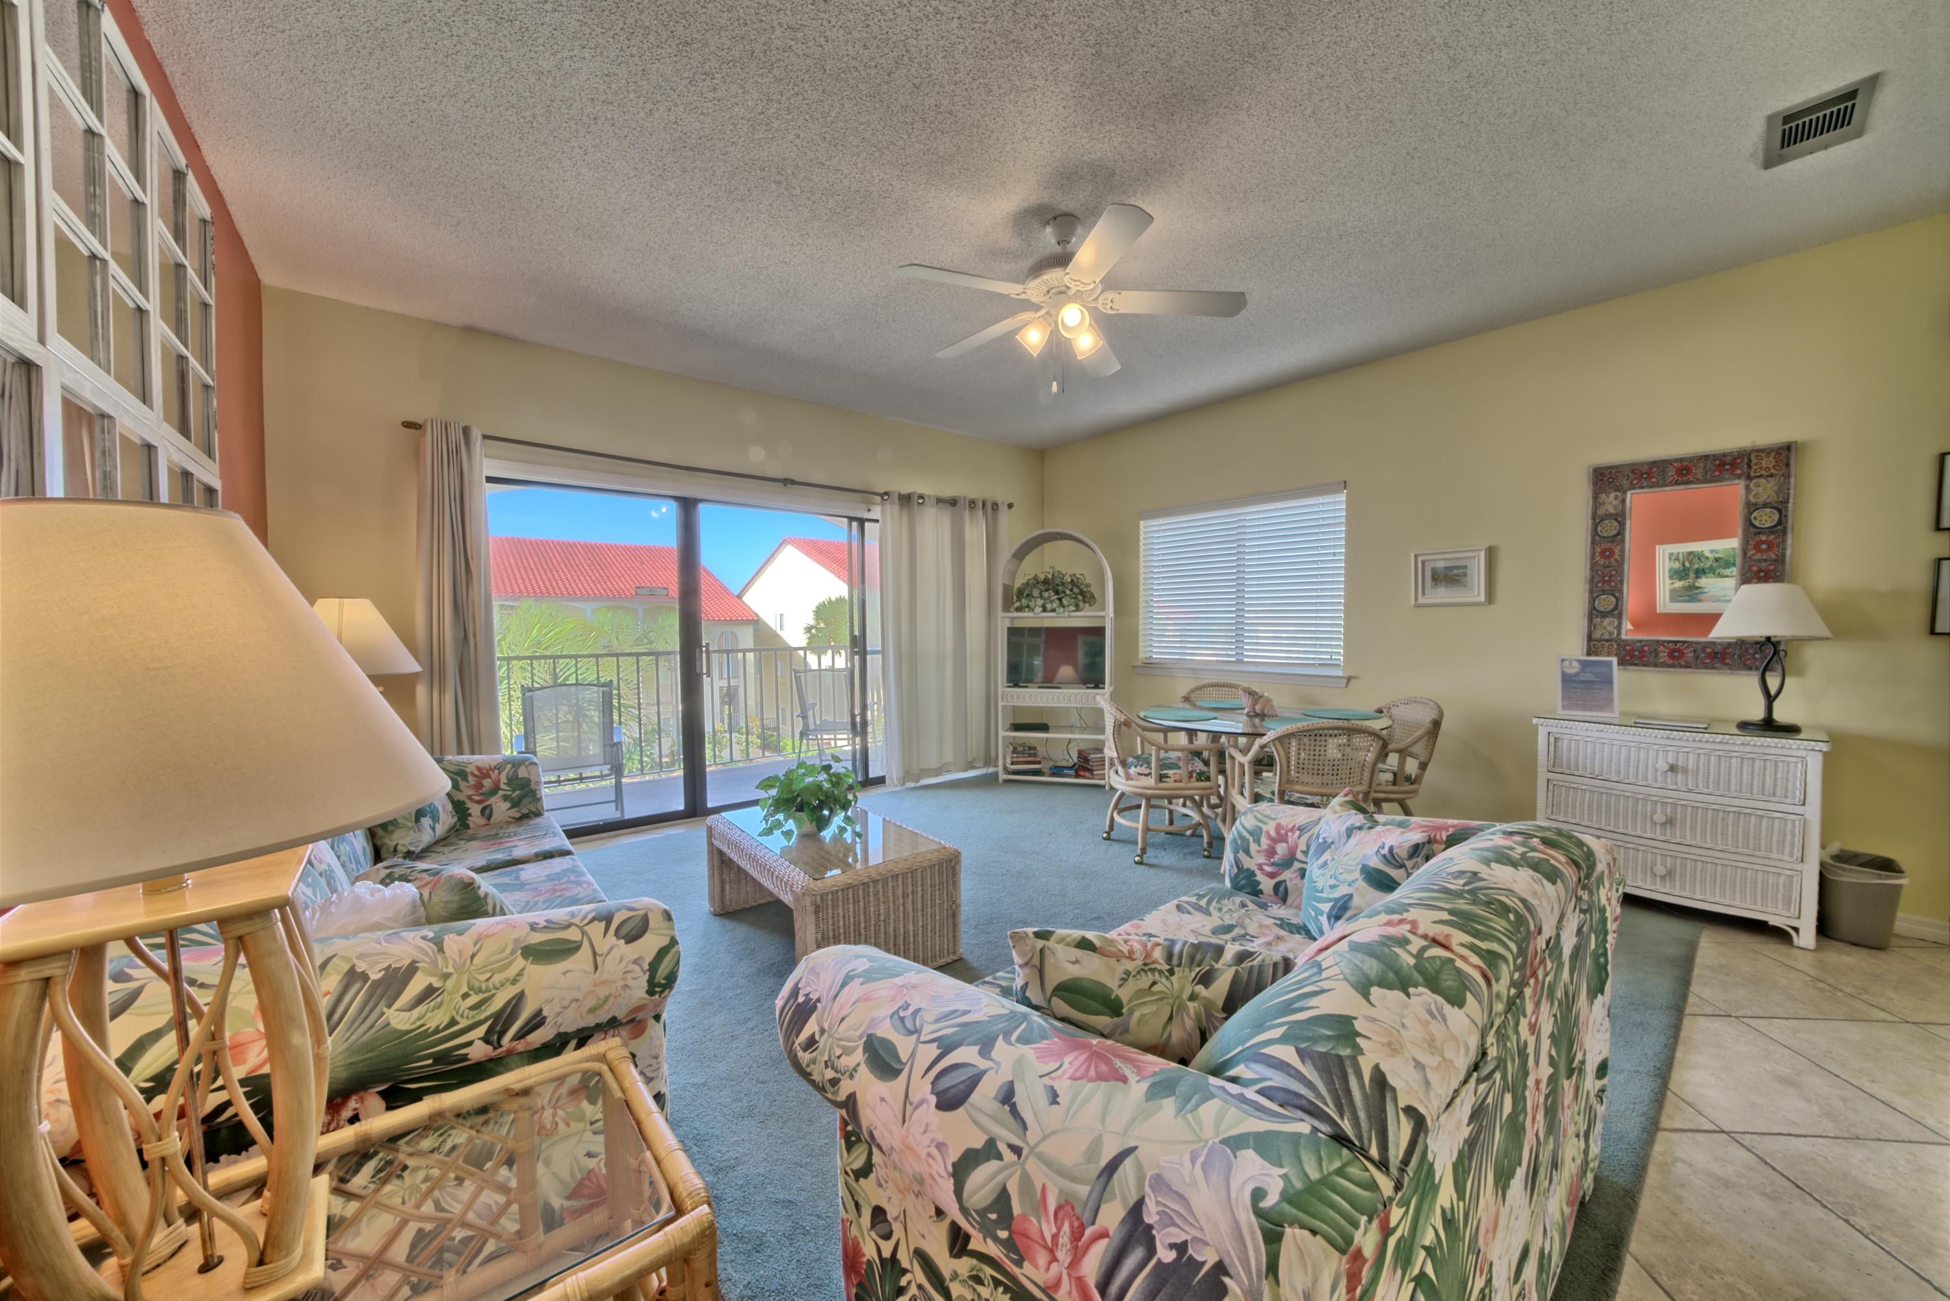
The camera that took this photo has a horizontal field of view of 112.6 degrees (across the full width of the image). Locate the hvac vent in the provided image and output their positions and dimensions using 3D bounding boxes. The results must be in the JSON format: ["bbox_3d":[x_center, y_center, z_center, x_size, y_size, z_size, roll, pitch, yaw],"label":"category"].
[{"bbox_3d":[2.560,-1.591,1.981,0.370,0.020,0.203,-3,4,-39],"label":"hvac vent"}]

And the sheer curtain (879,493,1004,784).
[{"bbox_3d":[-0.217,-0.108,5.223,1.220,2.180,0.110,-3,4,-39],"label":"sheer curtain"}]

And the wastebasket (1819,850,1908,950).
[{"bbox_3d":[3.530,0.995,2.607,0.290,0.310,0.215,-2,3,-40],"label":"wastebasket"}]

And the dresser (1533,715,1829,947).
[{"bbox_3d":[3.039,0.706,2.854,0.410,0.775,0.830,-3,4,-39],"label":"dresser"}]

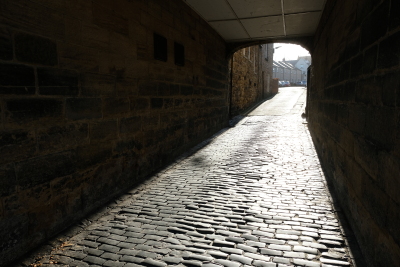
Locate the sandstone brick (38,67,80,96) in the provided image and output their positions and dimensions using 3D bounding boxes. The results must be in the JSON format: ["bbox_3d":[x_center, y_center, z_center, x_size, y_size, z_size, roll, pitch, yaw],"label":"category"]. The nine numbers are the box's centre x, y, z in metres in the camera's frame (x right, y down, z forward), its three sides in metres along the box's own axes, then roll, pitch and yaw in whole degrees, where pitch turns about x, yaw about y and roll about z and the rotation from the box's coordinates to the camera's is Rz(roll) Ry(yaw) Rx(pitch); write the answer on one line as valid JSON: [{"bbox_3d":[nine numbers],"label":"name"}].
[{"bbox_3d":[-1.659,-0.571,2.977,0.250,0.282,0.552,2,8,18],"label":"sandstone brick"}]

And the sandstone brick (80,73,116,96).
[{"bbox_3d":[-1.419,-0.640,3.538,0.200,0.278,0.665,2,8,19],"label":"sandstone brick"}]

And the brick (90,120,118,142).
[{"bbox_3d":[-1.429,-0.064,3.742,0.250,0.264,0.618,2,8,18],"label":"brick"}]

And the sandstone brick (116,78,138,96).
[{"bbox_3d":[-1.210,-0.719,4.145,0.200,0.271,0.559,2,8,19],"label":"sandstone brick"}]

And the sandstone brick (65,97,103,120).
[{"bbox_3d":[-1.544,-0.319,3.358,0.250,0.270,0.630,2,8,18],"label":"sandstone brick"}]

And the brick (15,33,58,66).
[{"bbox_3d":[-1.702,-0.824,2.675,0.200,0.279,0.474,2,8,19],"label":"brick"}]

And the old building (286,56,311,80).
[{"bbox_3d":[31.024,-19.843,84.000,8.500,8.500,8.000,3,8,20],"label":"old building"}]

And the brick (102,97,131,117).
[{"bbox_3d":[-1.344,-0.410,3.958,0.250,0.258,0.648,2,8,18],"label":"brick"}]

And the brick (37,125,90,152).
[{"bbox_3d":[-1.612,0.040,3.051,0.200,0.274,0.714,2,8,19],"label":"brick"}]

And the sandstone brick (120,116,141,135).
[{"bbox_3d":[-1.190,-0.120,4.280,0.200,0.274,0.618,2,8,19],"label":"sandstone brick"}]

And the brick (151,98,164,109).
[{"bbox_3d":[-0.942,-0.593,5.157,0.250,0.210,0.492,2,8,18],"label":"brick"}]

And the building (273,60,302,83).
[{"bbox_3d":[29.600,-21.700,97.500,8.500,7.500,38.000,5,9,34],"label":"building"}]

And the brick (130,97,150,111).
[{"bbox_3d":[-1.133,-0.509,4.588,0.250,0.228,0.648,2,8,18],"label":"brick"}]

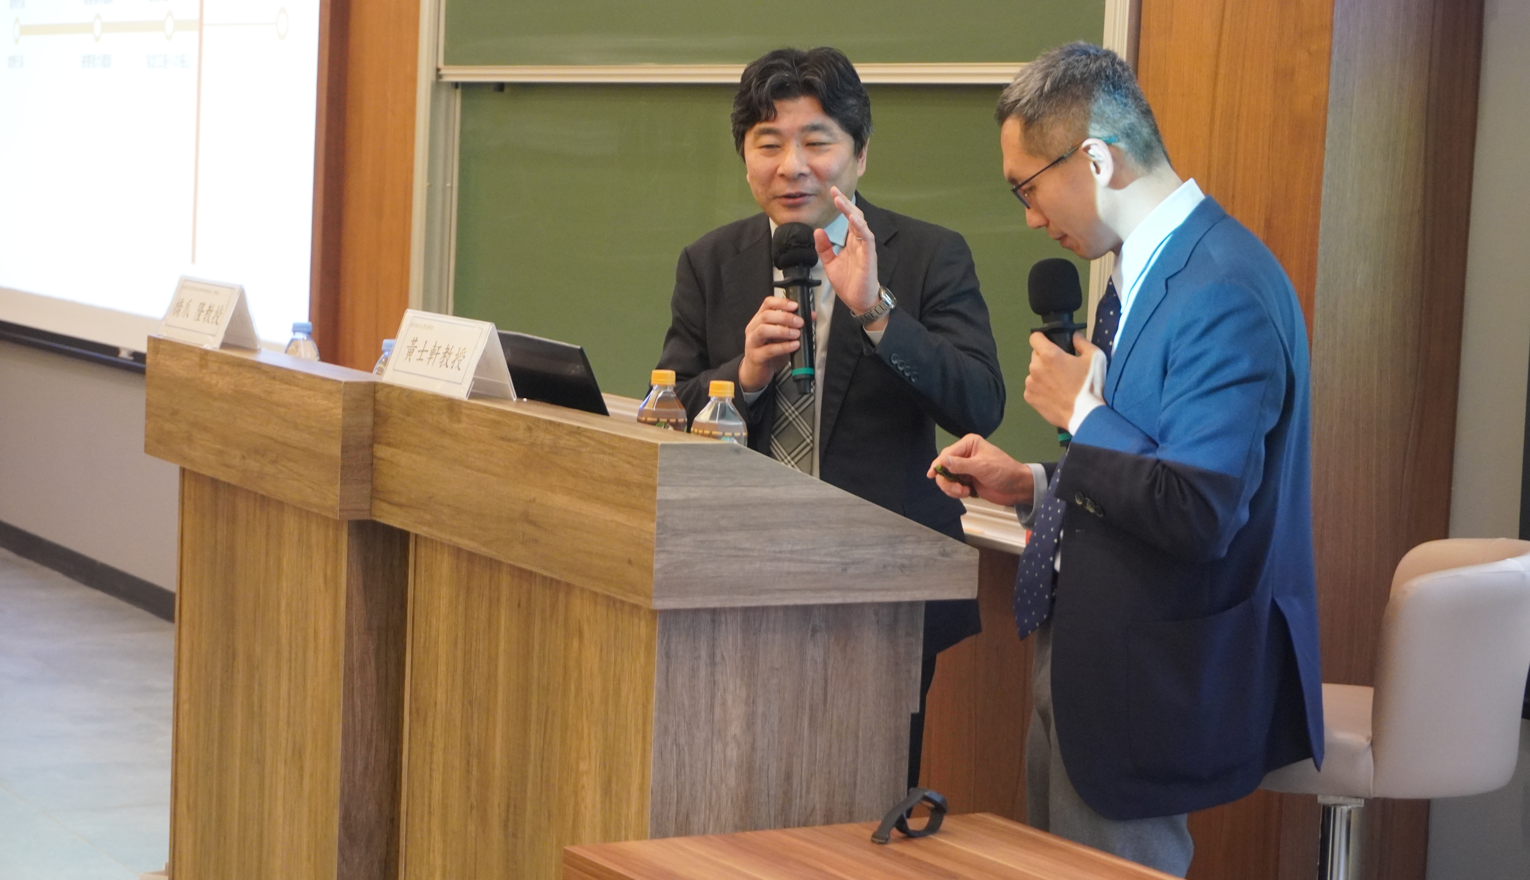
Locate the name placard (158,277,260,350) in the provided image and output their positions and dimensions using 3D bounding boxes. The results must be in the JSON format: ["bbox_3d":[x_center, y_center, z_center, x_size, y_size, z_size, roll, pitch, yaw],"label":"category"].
[{"bbox_3d":[-0.925,-0.213,5.305,0.073,0.105,0.292,0,6,-30],"label":"name placard"}]

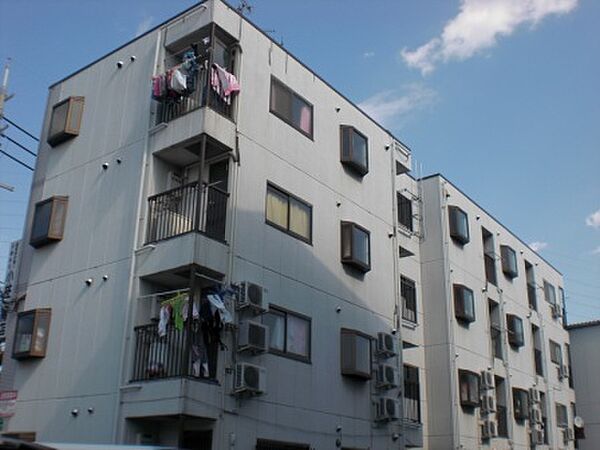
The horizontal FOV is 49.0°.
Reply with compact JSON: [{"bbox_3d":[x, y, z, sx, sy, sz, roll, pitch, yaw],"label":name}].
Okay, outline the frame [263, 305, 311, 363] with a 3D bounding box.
[{"bbox_3d":[-0.272,2.401,14.502,0.117,1.073,1.794,-15,-27,34],"label":"frame"}]

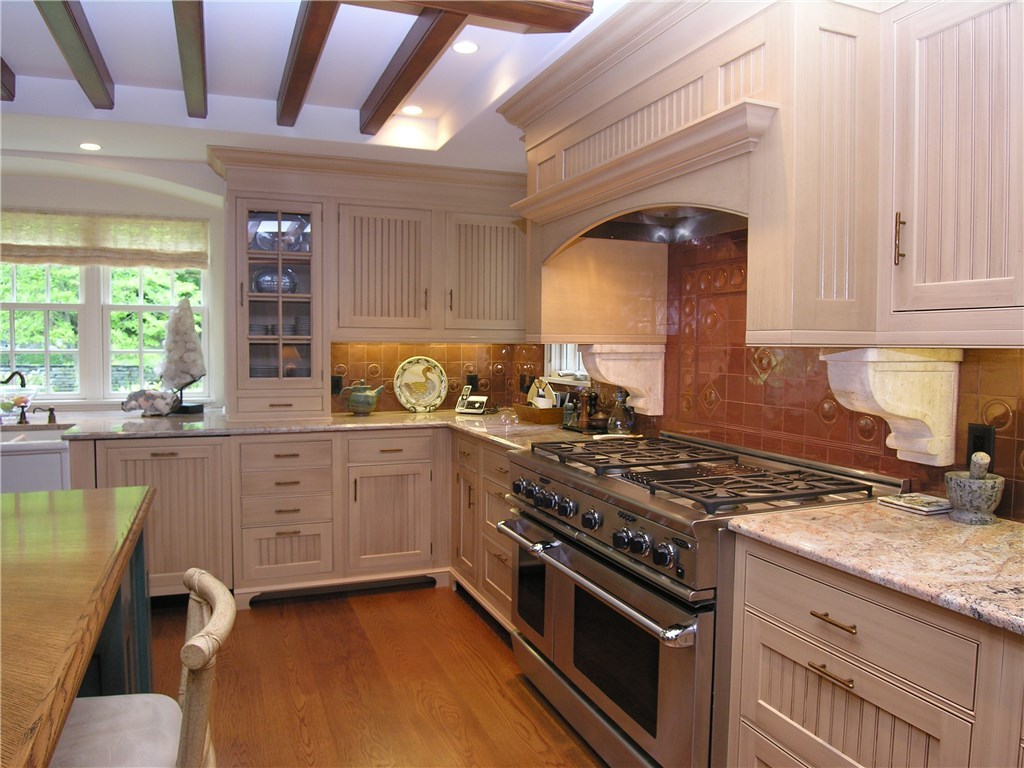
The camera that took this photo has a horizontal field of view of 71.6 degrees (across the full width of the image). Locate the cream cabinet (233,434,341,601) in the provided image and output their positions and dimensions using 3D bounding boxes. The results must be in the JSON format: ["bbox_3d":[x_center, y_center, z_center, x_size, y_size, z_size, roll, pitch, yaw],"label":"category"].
[{"bbox_3d":[-1.282,0.670,3.962,0.552,0.863,0.614,0,3,-23],"label":"cream cabinet"}]

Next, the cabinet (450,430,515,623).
[{"bbox_3d":[0.145,0.679,3.656,0.615,0.810,1.040,0,3,-23],"label":"cabinet"}]

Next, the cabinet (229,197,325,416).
[{"bbox_3d":[-1.346,-0.408,4.066,0.505,1.195,0.390,0,3,-23],"label":"cabinet"}]

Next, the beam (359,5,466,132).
[{"bbox_3d":[-0.446,-1.301,2.959,0.080,0.115,1.480,0,3,-23],"label":"beam"}]

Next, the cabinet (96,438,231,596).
[{"bbox_3d":[-1.800,0.637,3.738,0.585,0.786,0.604,0,3,-23],"label":"cabinet"}]

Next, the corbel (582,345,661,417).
[{"bbox_3d":[0.491,-0.018,3.207,0.355,0.319,0.160,0,3,-23],"label":"corbel"}]

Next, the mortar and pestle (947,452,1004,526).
[{"bbox_3d":[1.145,0.255,1.761,0.128,0.165,0.128,0,3,-23],"label":"mortar and pestle"}]

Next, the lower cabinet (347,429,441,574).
[{"bbox_3d":[-0.772,0.643,4.175,0.505,0.810,0.614,0,3,-23],"label":"lower cabinet"}]

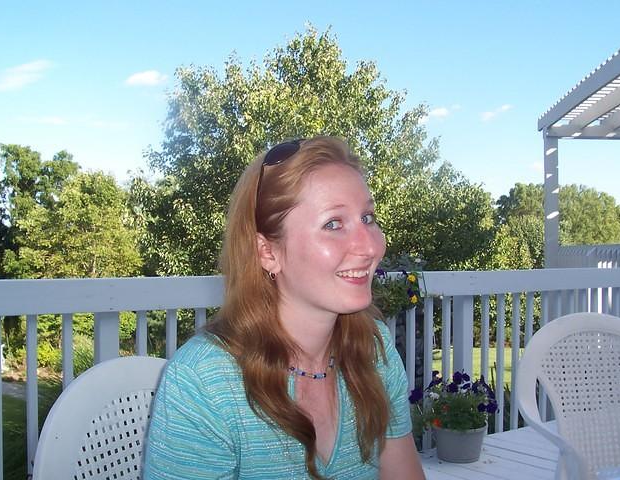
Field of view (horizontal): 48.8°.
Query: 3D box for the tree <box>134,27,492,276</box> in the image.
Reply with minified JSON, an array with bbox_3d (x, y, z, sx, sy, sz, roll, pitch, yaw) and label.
[{"bbox_3d":[0.068,-1.071,13.200,6.800,6.100,6.000,0,0,0],"label":"tree"}]

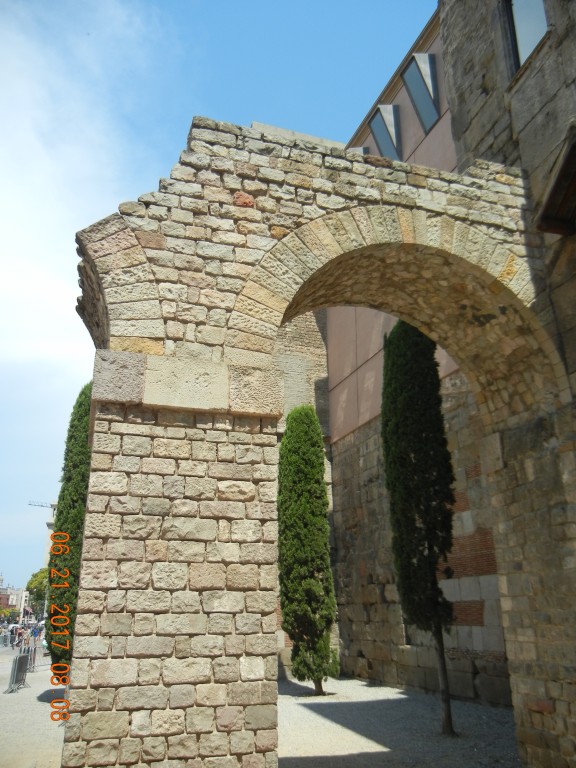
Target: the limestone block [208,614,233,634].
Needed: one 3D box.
[{"bbox_3d":[-0.559,1.932,5.353,0.196,0.150,0.180,6,-21,-17],"label":"limestone block"}]

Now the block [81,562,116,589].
[{"bbox_3d":[-1.483,1.508,5.229,0.270,0.205,0.170,5,-21,-16],"label":"block"}]

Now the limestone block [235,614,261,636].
[{"bbox_3d":[-0.334,1.889,5.229,0.204,0.139,0.200,6,-21,-17],"label":"limestone block"}]

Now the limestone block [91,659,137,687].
[{"bbox_3d":[-1.267,2.095,4.840,0.329,0.171,0.200,6,-21,-17],"label":"limestone block"}]

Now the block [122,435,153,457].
[{"bbox_3d":[-1.298,0.552,5.702,0.239,0.173,0.200,6,-21,-16],"label":"block"}]

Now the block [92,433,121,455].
[{"bbox_3d":[-1.513,0.521,5.535,0.225,0.176,0.180,6,-21,-17],"label":"block"}]

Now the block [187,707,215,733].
[{"bbox_3d":[-0.693,2.590,5.147,0.208,0.184,0.200,6,-21,-16],"label":"block"}]

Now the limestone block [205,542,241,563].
[{"bbox_3d":[-0.557,1.410,5.541,0.278,0.165,0.180,6,-21,-17],"label":"limestone block"}]

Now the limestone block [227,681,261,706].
[{"bbox_3d":[-0.351,2.347,5.058,0.253,0.159,0.200,6,-21,-17],"label":"limestone block"}]

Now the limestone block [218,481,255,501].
[{"bbox_3d":[-0.464,0.939,5.742,0.329,0.173,0.180,6,-21,-17],"label":"limestone block"}]

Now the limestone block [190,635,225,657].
[{"bbox_3d":[-0.604,1.908,4.846,0.238,0.135,0.200,6,-21,-17],"label":"limestone block"}]

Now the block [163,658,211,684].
[{"bbox_3d":[-0.796,2.233,5.184,0.381,0.184,0.170,5,-21,-16],"label":"block"}]

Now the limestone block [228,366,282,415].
[{"bbox_3d":[-0.321,0.119,5.638,0.456,0.381,0.420,6,-21,-17],"label":"limestone block"}]

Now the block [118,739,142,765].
[{"bbox_3d":[-1.123,2.586,4.711,0.153,0.150,0.200,6,-21,-17],"label":"block"}]

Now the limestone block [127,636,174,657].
[{"bbox_3d":[-0.986,1.864,4.731,0.334,0.135,0.200,6,-21,-17],"label":"limestone block"}]

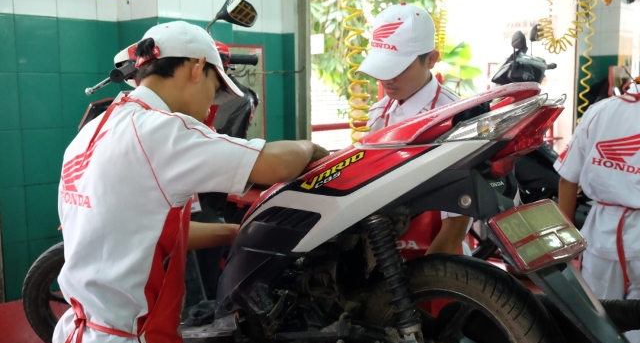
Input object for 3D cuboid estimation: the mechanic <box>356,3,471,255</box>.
[{"bbox_3d":[0.271,0.305,2.091,0.520,1.600,0.560,4,8,33],"label":"mechanic"}]

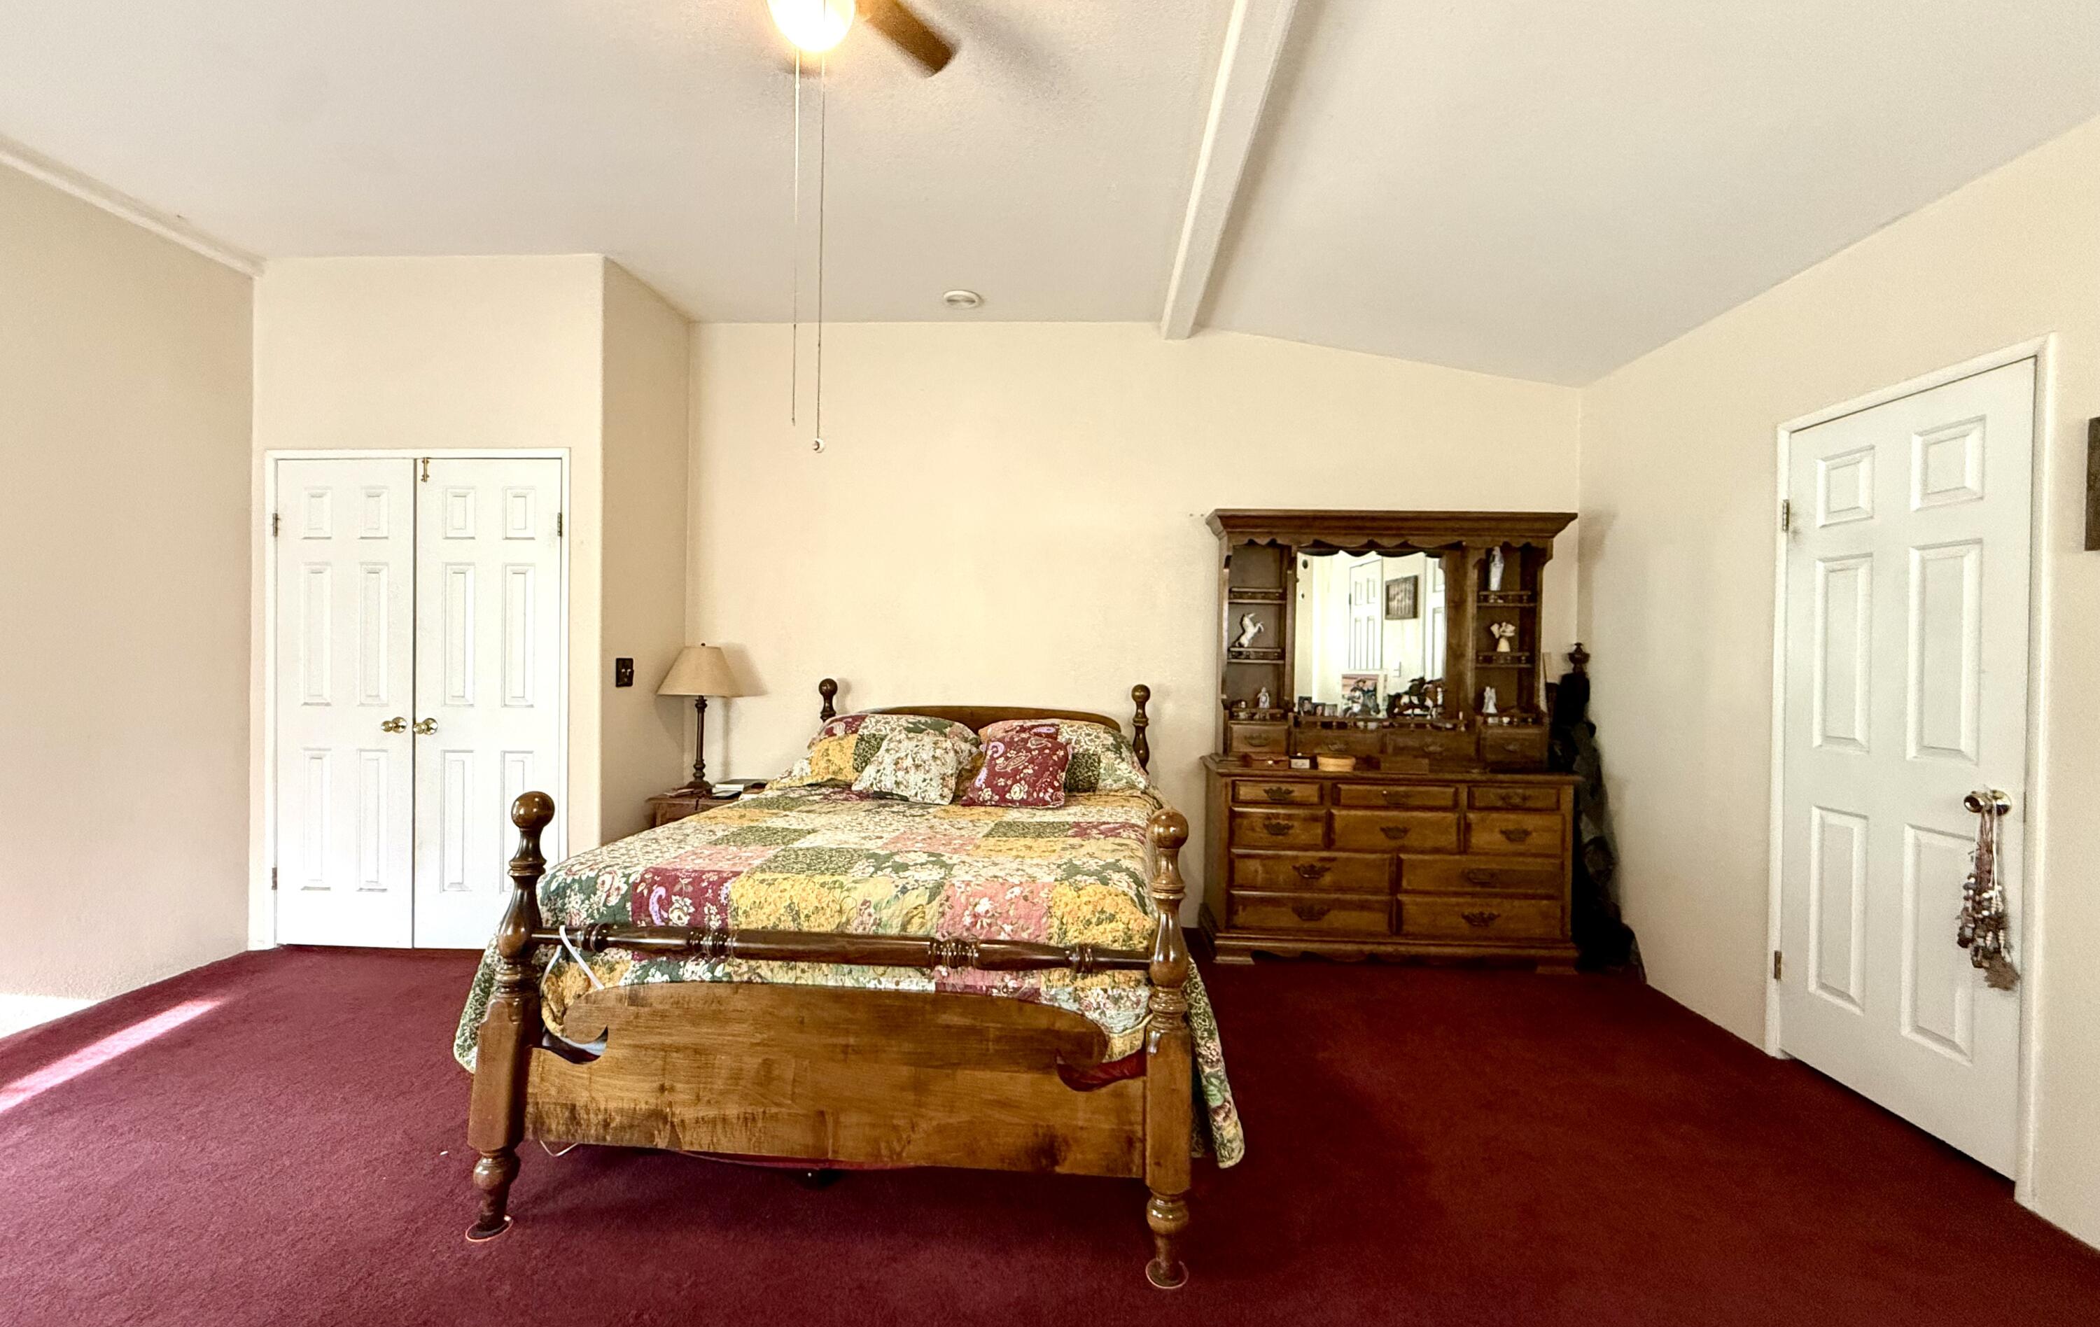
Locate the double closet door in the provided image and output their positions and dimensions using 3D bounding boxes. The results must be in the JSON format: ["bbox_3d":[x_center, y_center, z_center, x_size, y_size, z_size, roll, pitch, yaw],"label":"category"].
[{"bbox_3d":[-2.614,0.163,3.524,1.233,2.005,0.059,1,1,3],"label":"double closet door"}]

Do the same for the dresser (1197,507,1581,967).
[{"bbox_3d":[1.411,0.300,3.653,1.455,1.856,0.475,1,1,4],"label":"dresser"}]

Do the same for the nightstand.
[{"bbox_3d":[-1.485,0.893,3.910,0.544,0.594,0.406,1,1,4],"label":"nightstand"}]

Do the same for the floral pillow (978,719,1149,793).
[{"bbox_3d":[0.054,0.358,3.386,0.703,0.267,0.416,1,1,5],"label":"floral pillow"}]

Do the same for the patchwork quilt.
[{"bbox_3d":[-0.384,0.750,2.673,1.713,0.594,1.703,1,1,5],"label":"patchwork quilt"}]

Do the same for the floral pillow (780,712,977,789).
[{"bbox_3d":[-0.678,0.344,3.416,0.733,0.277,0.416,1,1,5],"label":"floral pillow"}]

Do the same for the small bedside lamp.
[{"bbox_3d":[-1.619,0.258,3.920,0.396,0.683,0.396,1,1,4],"label":"small bedside lamp"}]

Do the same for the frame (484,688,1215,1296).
[{"bbox_3d":[-0.376,0.652,2.742,1.495,1.126,2.059,1,1,5],"label":"frame"}]

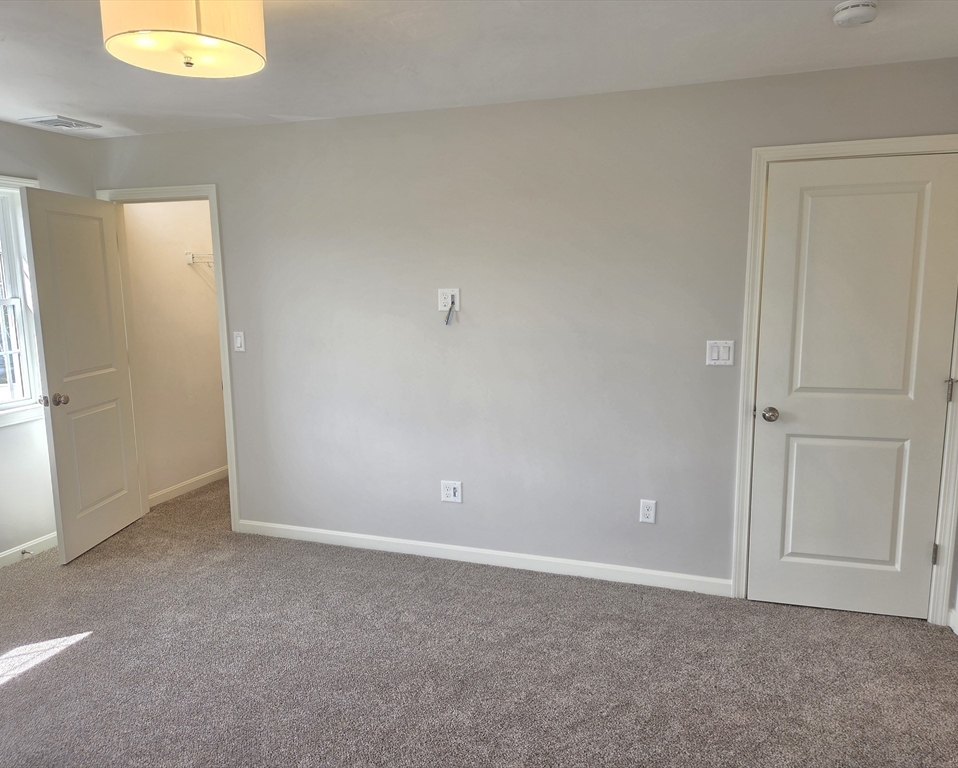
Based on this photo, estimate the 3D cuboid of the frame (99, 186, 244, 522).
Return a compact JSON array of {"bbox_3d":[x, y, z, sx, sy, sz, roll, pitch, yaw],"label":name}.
[{"bbox_3d":[-1.882,-0.127,4.215,0.884,2.098,0.139,2,9,18],"label":"frame"}]

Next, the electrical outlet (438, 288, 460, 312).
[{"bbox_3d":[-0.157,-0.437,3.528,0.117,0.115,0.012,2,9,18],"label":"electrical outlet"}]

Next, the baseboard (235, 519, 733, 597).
[{"bbox_3d":[-0.123,0.942,3.732,2.838,0.097,0.015,2,9,18],"label":"baseboard"}]

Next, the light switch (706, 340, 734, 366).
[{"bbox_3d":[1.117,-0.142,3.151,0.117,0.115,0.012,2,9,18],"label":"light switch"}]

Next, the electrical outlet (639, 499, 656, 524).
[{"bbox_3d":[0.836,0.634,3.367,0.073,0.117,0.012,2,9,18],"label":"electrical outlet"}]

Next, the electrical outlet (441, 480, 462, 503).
[{"bbox_3d":[-0.150,0.585,3.687,0.117,0.115,0.012,2,9,18],"label":"electrical outlet"}]

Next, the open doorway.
[{"bbox_3d":[-1.881,-0.091,4.225,0.764,2.025,0.119,2,9,18],"label":"open doorway"}]

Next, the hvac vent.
[{"bbox_3d":[-2.243,-1.393,3.651,0.275,0.020,0.281,2,9,18],"label":"hvac vent"}]

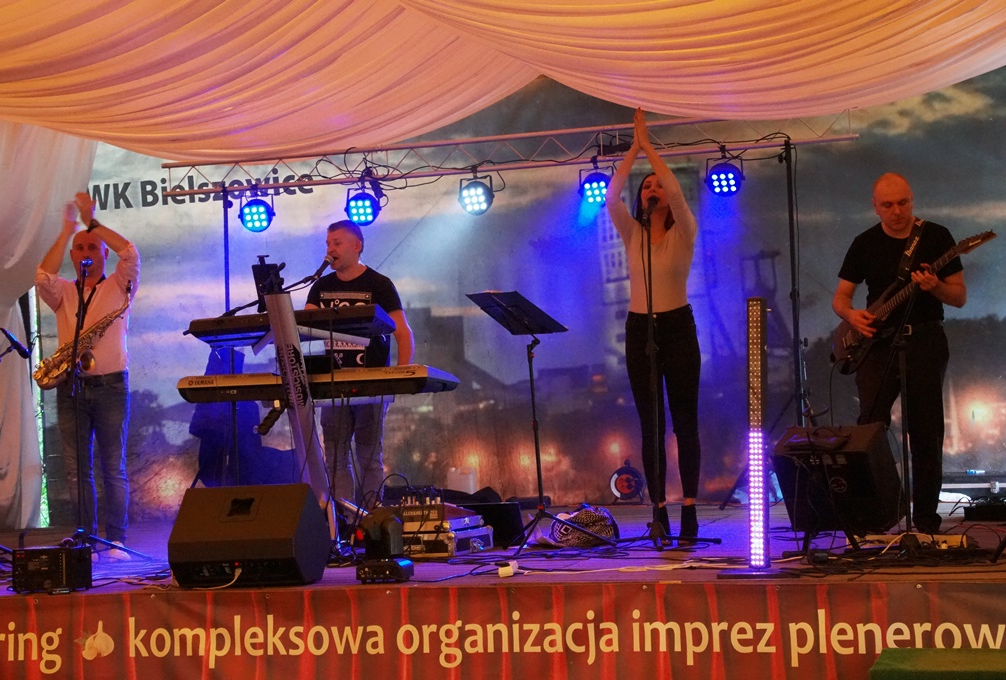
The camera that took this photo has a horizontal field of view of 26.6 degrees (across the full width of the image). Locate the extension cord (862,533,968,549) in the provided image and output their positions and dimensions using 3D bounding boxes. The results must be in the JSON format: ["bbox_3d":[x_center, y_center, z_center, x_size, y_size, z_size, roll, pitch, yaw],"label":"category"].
[{"bbox_3d":[1.828,0.915,9.600,0.530,0.060,0.070,-3,-2,22],"label":"extension cord"}]

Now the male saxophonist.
[{"bbox_3d":[-2.224,0.196,11.400,0.550,1.970,0.500,-2,-2,2],"label":"male saxophonist"}]

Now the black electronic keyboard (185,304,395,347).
[{"bbox_3d":[-1.048,-0.067,10.600,0.965,0.095,0.310,-3,-13,16],"label":"black electronic keyboard"}]

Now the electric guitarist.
[{"bbox_3d":[1.936,0.073,10.400,0.660,1.780,0.520,-3,-2,10],"label":"electric guitarist"}]

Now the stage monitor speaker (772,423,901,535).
[{"bbox_3d":[1.497,0.616,9.450,0.455,0.430,0.270,-4,18,31],"label":"stage monitor speaker"}]

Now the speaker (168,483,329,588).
[{"bbox_3d":[-1.030,0.797,8.700,0.530,0.395,0.455,-3,-2,14],"label":"speaker"}]

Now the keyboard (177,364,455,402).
[{"bbox_3d":[-0.928,0.225,10.750,1.347,0.140,0.450,-3,-2,19],"label":"keyboard"}]

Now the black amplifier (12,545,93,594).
[{"bbox_3d":[-1.961,0.999,9.250,0.290,0.200,0.180,-3,-2,19],"label":"black amplifier"}]

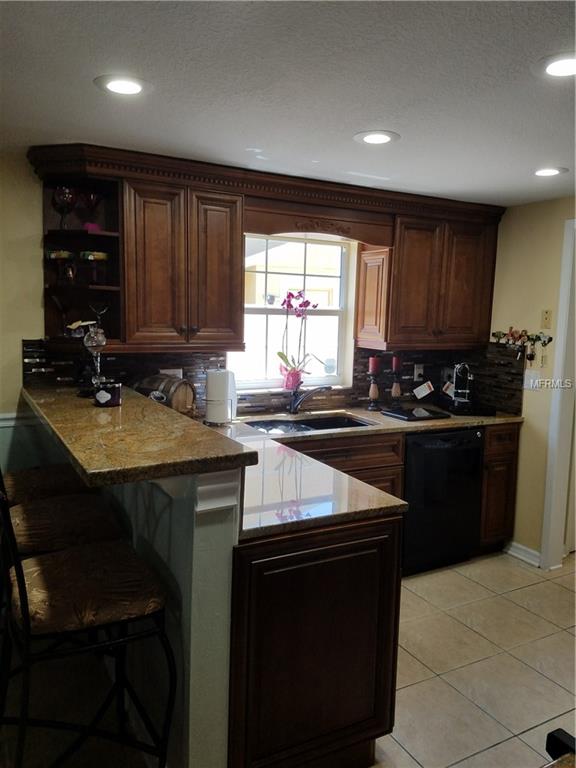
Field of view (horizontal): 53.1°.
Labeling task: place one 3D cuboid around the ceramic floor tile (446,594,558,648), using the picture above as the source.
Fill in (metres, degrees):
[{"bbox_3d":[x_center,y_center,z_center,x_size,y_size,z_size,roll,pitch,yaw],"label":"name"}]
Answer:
[{"bbox_3d":[1.085,1.202,2.921,0.406,0.010,0.406,-2,8,-28],"label":"ceramic floor tile"}]

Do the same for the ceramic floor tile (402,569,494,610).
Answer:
[{"bbox_3d":[0.897,1.156,3.277,0.406,0.010,0.406,-2,8,-28],"label":"ceramic floor tile"}]

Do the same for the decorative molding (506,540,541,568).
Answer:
[{"bbox_3d":[1.475,1.075,3.627,0.016,0.095,0.270,-2,8,-28],"label":"decorative molding"}]

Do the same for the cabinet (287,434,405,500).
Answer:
[{"bbox_3d":[0.118,0.667,3.293,0.874,0.840,0.600,-2,8,-28],"label":"cabinet"}]

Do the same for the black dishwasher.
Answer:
[{"bbox_3d":[0.778,0.664,3.636,0.603,0.860,0.600,-2,8,-28],"label":"black dishwasher"}]

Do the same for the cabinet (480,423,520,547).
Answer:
[{"bbox_3d":[1.181,0.610,3.848,0.300,0.810,0.600,-2,8,-28],"label":"cabinet"}]

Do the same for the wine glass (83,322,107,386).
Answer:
[{"bbox_3d":[-0.924,-0.120,2.767,0.106,0.320,0.106,-2,8,-28],"label":"wine glass"}]

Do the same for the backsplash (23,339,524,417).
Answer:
[{"bbox_3d":[0.088,-0.002,3.200,2.793,0.439,0.619,-2,8,-28],"label":"backsplash"}]

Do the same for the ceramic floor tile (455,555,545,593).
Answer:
[{"bbox_3d":[1.256,1.141,3.465,0.406,0.010,0.406,-2,8,-28],"label":"ceramic floor tile"}]

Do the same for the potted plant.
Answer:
[{"bbox_3d":[0.065,-0.273,3.538,0.230,0.600,0.180,-2,8,-28],"label":"potted plant"}]

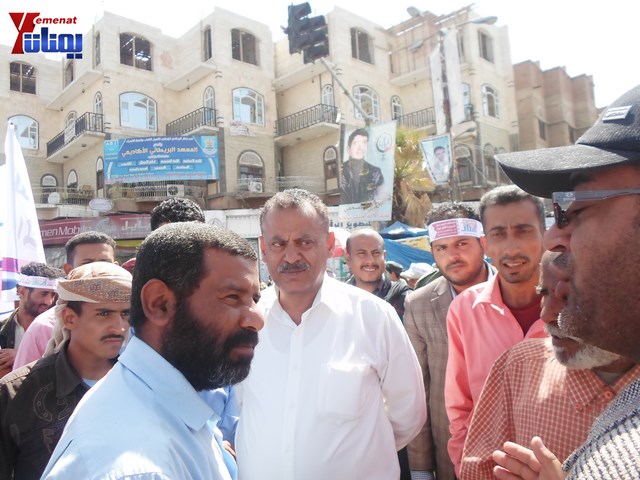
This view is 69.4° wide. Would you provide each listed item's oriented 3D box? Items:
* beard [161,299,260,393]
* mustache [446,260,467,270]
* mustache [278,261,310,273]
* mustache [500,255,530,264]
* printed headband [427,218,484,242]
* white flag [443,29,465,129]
[{"bbox_3d":[-0.160,0.155,0.700,0.122,0.132,0.145,-4,-5,12],"label":"beard"},{"bbox_3d":[0.413,0.078,1.400,0.064,0.022,0.027,-14,-5,31],"label":"mustache"},{"bbox_3d":[-0.060,0.062,1.080,0.072,0.025,0.026,-3,-4,3],"label":"mustache"},{"bbox_3d":[0.495,0.049,1.170,0.070,0.023,0.027,-9,-4,22],"label":"mustache"},{"bbox_3d":[0.434,-0.024,1.470,0.170,0.058,0.190,-13,-5,32],"label":"printed headband"},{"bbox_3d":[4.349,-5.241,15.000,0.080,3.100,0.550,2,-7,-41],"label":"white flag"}]

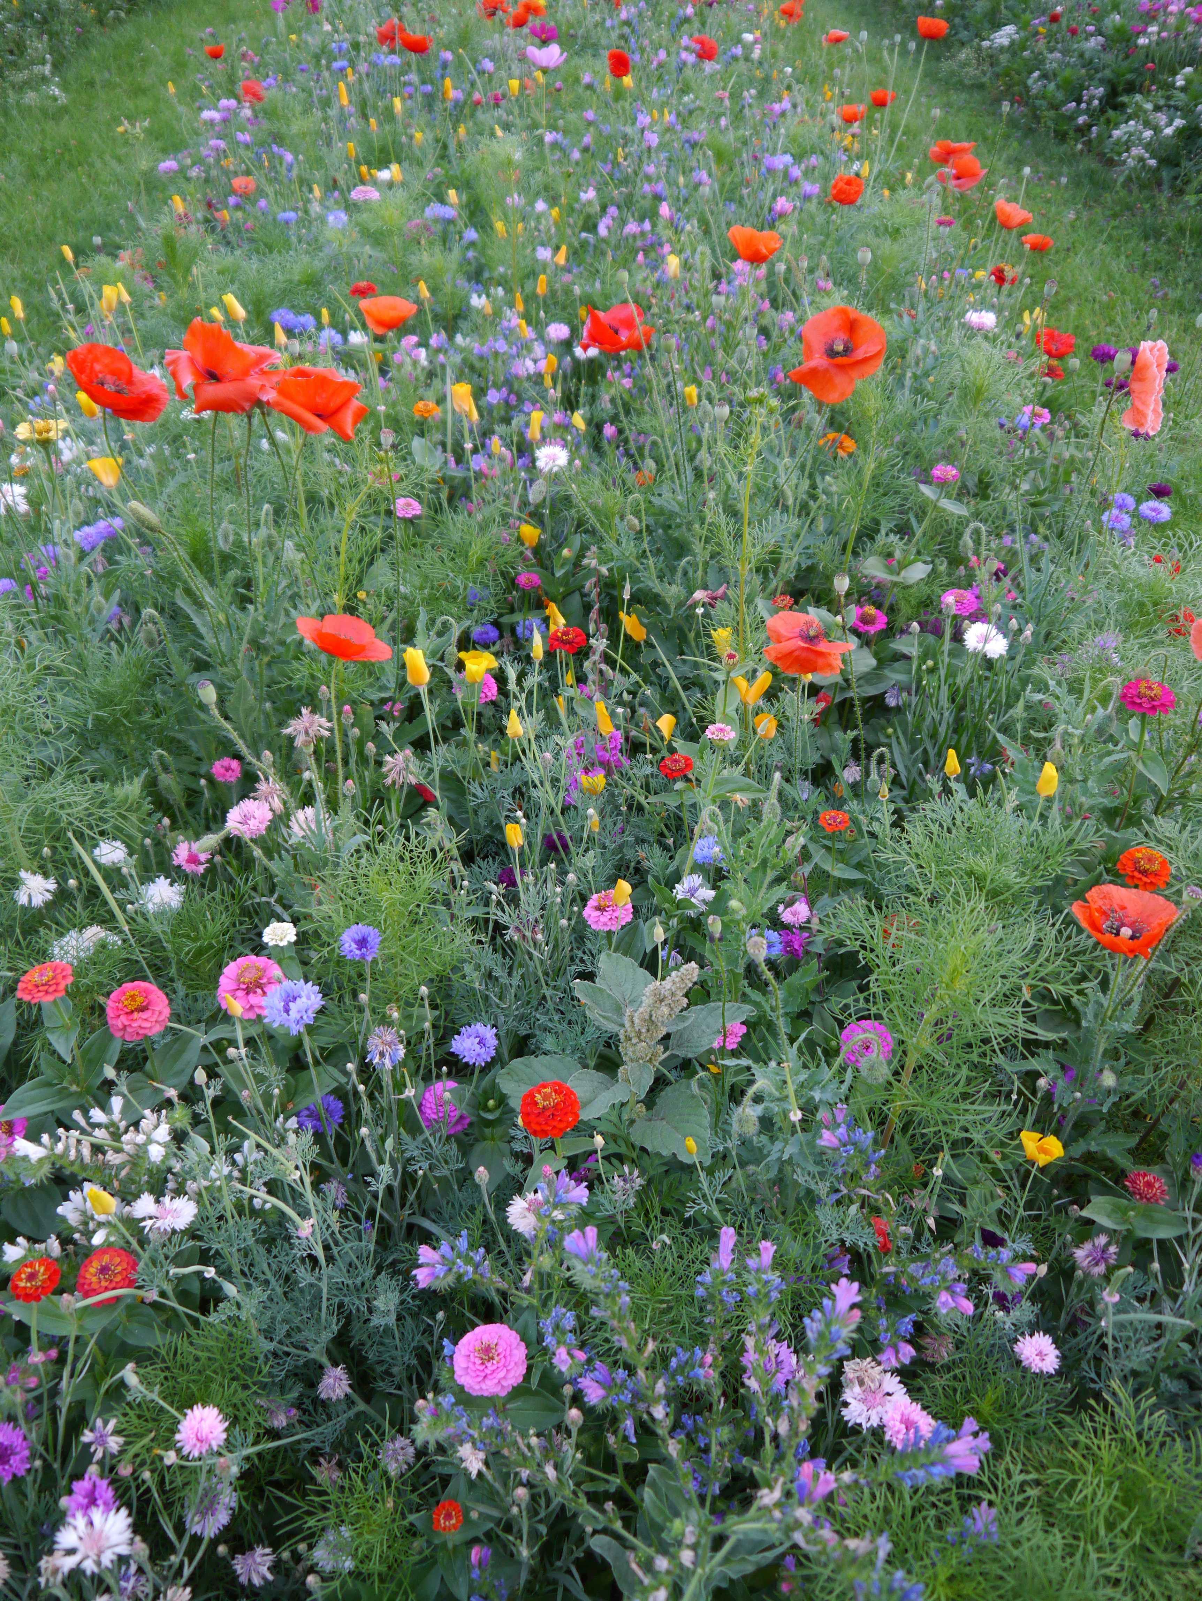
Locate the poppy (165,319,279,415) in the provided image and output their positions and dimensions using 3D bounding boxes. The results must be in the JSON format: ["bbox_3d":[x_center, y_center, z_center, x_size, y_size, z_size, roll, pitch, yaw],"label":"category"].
[{"bbox_3d":[-0.381,-0.435,1.300,0.106,0.068,0.095,-11,41,-13],"label":"poppy"}]

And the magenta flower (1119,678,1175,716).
[{"bbox_3d":[0.539,-0.103,1.280,0.056,0.023,0.056,21,46,19],"label":"magenta flower"}]

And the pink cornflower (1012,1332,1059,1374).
[{"bbox_3d":[0.400,0.507,1.190,0.043,0.032,0.043,0,45,0],"label":"pink cornflower"}]

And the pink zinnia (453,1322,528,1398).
[{"bbox_3d":[-0.098,0.496,1.150,0.066,0.033,0.066,0,43,0],"label":"pink zinnia"}]

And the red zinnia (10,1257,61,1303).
[{"bbox_3d":[-0.488,0.414,1.120,0.043,0.022,0.042,0,49,0],"label":"red zinnia"}]

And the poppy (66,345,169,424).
[{"bbox_3d":[-0.452,-0.389,1.210,0.099,0.045,0.099,1,54,-27],"label":"poppy"}]

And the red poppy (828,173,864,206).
[{"bbox_3d":[0.474,-1.178,2.500,0.062,0.048,0.060,7,40,8],"label":"red poppy"}]

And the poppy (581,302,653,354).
[{"bbox_3d":[0.020,-0.573,1.570,0.086,0.050,0.086,3,46,-1],"label":"poppy"}]

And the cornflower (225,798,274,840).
[{"bbox_3d":[-0.363,0.019,1.340,0.049,0.032,0.047,-14,54,-15],"label":"cornflower"}]

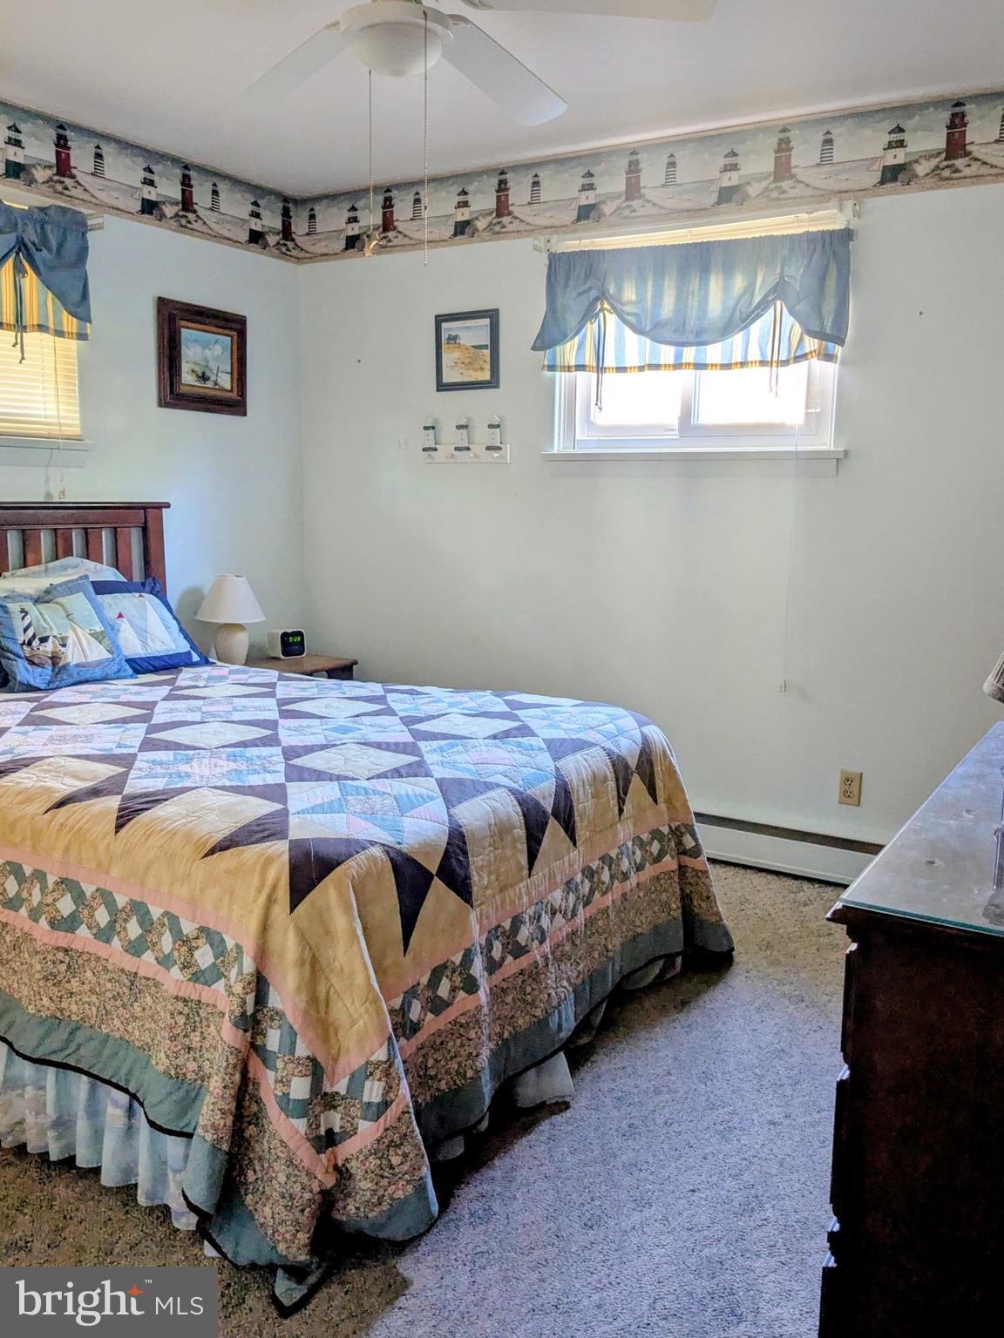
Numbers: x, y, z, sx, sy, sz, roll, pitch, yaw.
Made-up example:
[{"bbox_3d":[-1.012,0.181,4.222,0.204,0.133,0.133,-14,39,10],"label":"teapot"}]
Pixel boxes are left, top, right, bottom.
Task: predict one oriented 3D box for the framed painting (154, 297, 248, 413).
[{"bbox_3d":[-1.073,-1.116,3.769,0.036,0.367,0.395,7,12,29],"label":"framed painting"}]

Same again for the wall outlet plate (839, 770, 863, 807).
[{"bbox_3d":[1.131,0.386,3.385,0.070,0.114,0.007,7,12,29],"label":"wall outlet plate"}]

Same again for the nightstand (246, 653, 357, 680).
[{"bbox_3d":[-0.869,0.278,3.984,0.410,0.587,0.510,7,12,29],"label":"nightstand"}]

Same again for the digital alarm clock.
[{"bbox_3d":[-0.851,-0.104,4.148,0.104,0.107,0.100,-8,14,-41],"label":"digital alarm clock"}]

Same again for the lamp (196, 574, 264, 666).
[{"bbox_3d":[-0.986,-0.165,3.782,0.252,0.355,0.252,1,10,0],"label":"lamp"}]

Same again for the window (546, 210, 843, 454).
[{"bbox_3d":[0.608,-1.067,3.438,1.020,0.735,0.110,7,12,29],"label":"window"}]

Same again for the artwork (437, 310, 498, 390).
[{"bbox_3d":[-0.126,-1.167,3.834,0.261,0.275,0.022,7,12,29],"label":"artwork"}]

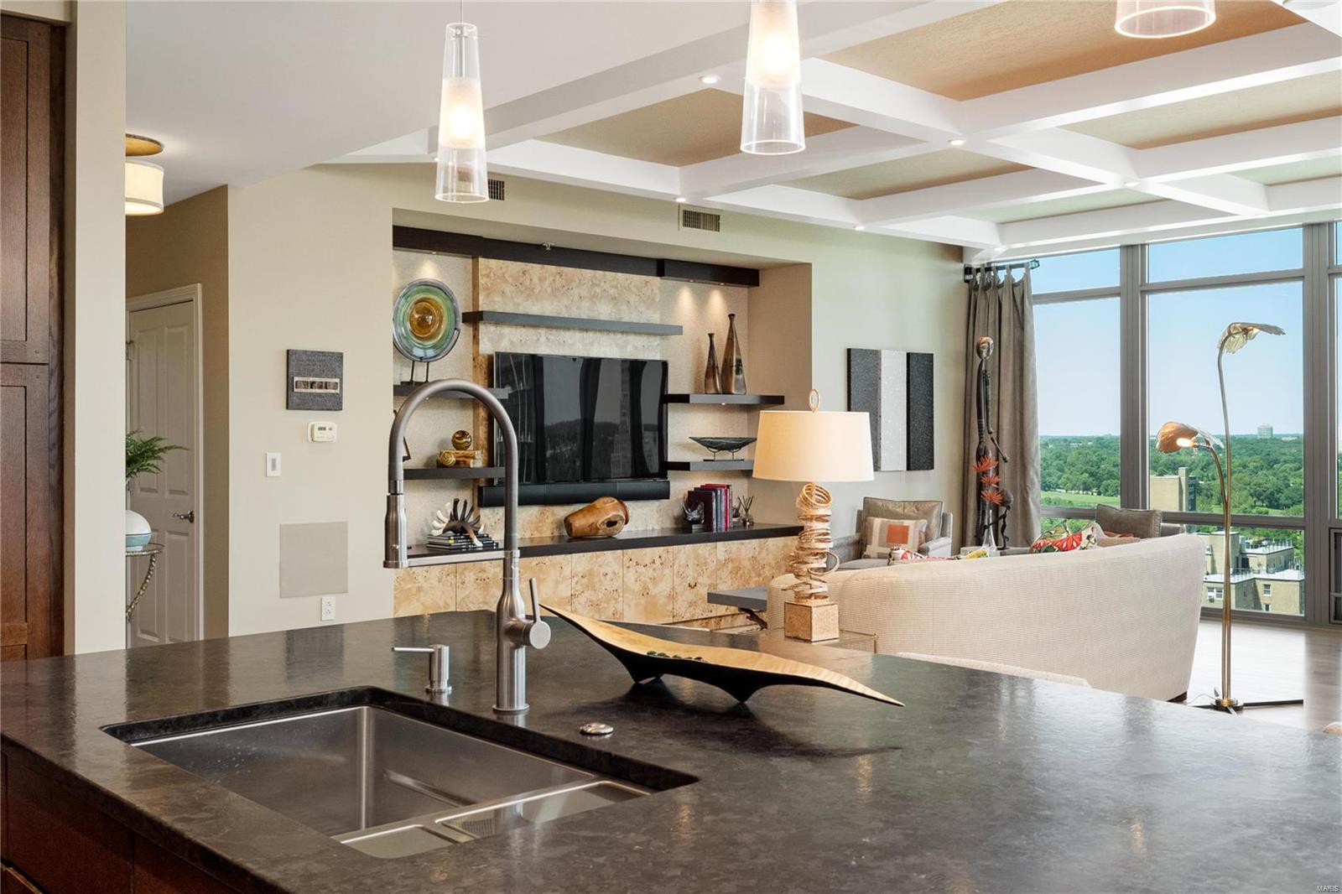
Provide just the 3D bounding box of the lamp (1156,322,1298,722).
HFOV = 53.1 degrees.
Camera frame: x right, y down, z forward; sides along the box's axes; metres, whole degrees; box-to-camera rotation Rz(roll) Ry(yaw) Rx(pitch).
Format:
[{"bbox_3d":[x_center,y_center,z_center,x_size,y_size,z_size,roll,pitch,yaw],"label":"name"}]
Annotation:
[{"bbox_3d":[2.678,0.329,6.492,0.660,1.860,0.420,0,1,21],"label":"lamp"}]

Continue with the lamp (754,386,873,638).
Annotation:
[{"bbox_3d":[0.494,0.236,4.650,0.412,0.868,0.412,0,1,0],"label":"lamp"}]

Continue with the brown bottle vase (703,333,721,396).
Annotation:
[{"bbox_3d":[0.284,-0.577,9.351,0.128,0.423,0.128,-1,1,-43],"label":"brown bottle vase"}]

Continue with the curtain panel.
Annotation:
[{"bbox_3d":[2.611,-0.110,10.622,0.160,2.660,0.700,0,1,-42],"label":"curtain panel"}]

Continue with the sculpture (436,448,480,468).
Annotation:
[{"bbox_3d":[-1.261,0.071,8.005,0.225,0.120,0.140,0,0,-42],"label":"sculpture"}]

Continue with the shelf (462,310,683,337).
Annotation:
[{"bbox_3d":[-0.601,-0.790,8.739,1.640,0.065,0.240,0,0,-42],"label":"shelf"}]

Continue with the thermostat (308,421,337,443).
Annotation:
[{"bbox_3d":[-1.841,-0.077,7.092,0.158,0.108,0.035,0,1,-42],"label":"thermostat"}]

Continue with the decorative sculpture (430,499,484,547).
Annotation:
[{"bbox_3d":[-1.249,0.440,7.873,0.330,0.275,0.210,-1,1,-43],"label":"decorative sculpture"}]

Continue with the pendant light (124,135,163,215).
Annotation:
[{"bbox_3d":[-2.455,-1.169,5.760,0.530,0.270,0.530,0,1,0],"label":"pendant light"}]

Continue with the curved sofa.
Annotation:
[{"bbox_3d":[1.480,0.863,6.100,2.500,0.830,1.100,-1,1,-42],"label":"curved sofa"}]

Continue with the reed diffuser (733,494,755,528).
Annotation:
[{"bbox_3d":[0.540,0.460,9.668,0.120,0.225,0.115,0,0,-43],"label":"reed diffuser"}]

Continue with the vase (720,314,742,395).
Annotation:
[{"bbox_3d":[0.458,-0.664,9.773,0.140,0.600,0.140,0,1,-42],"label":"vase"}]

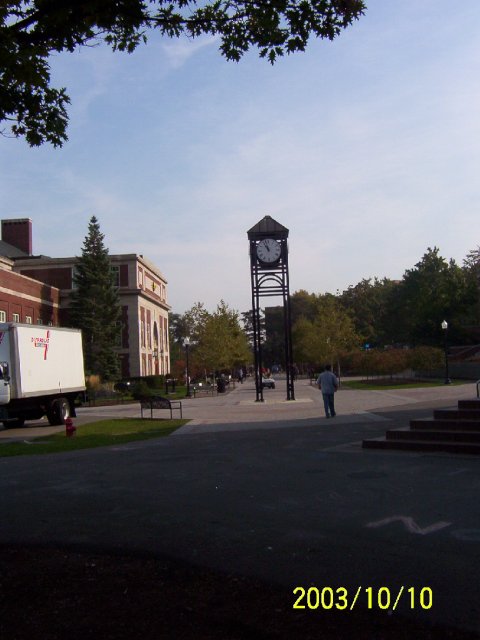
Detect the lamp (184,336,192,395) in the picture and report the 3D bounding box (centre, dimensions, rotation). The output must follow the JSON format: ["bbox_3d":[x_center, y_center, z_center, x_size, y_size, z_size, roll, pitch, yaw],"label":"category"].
[{"bbox_3d":[-3.537,3.124,44.892,0.450,4.050,0.450,-2,-4,0],"label":"lamp"}]

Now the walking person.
[{"bbox_3d":[2.915,2.376,22.125,0.640,1.730,0.400,-2,-4,3],"label":"walking person"}]

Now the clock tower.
[{"bbox_3d":[1.687,-0.555,35.341,2.100,9.600,2.100,-2,-4,3],"label":"clock tower"}]

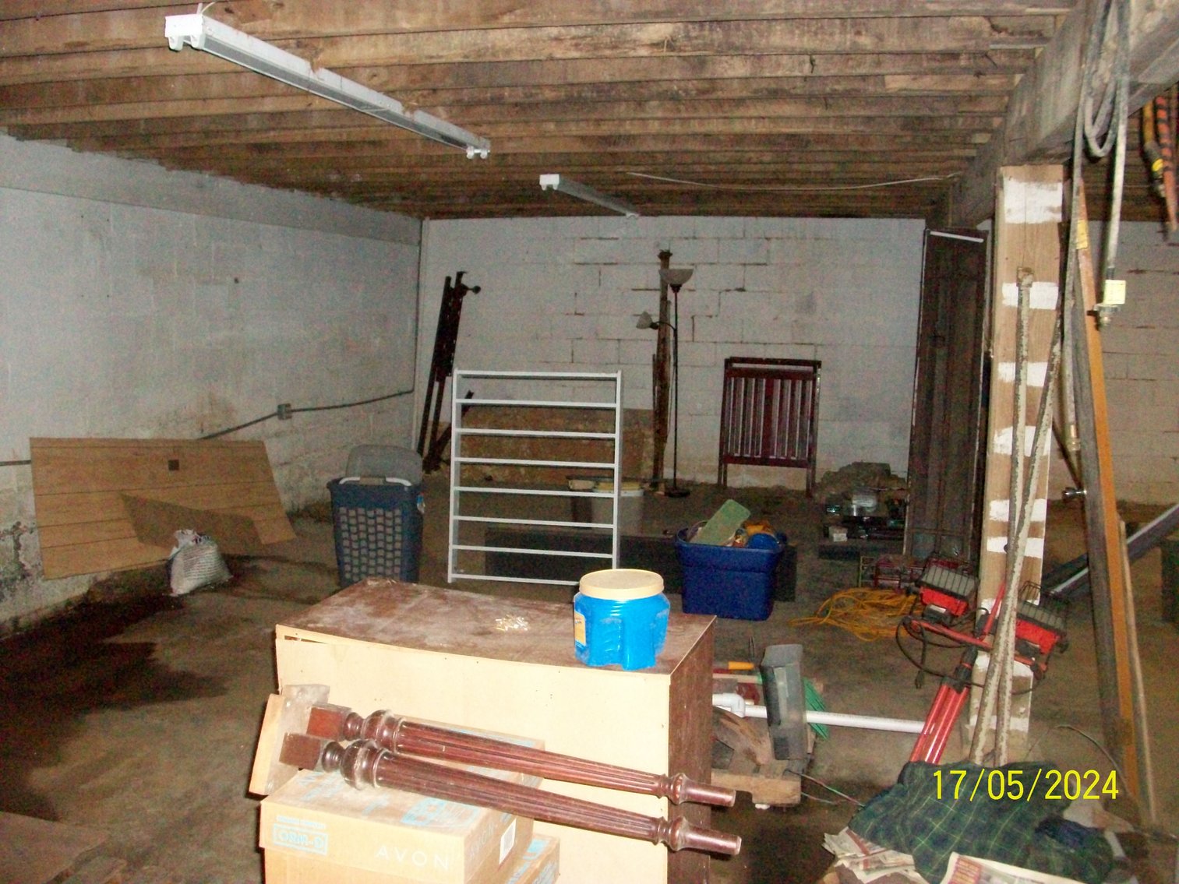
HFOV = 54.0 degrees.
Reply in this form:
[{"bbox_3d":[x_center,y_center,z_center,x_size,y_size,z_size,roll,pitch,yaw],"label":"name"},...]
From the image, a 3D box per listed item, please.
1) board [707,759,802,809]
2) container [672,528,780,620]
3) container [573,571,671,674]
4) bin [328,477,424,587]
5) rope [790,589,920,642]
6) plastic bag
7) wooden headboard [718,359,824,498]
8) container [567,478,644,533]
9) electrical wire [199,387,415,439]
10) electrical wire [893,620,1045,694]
[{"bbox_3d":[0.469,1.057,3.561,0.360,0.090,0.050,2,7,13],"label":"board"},{"bbox_3d":[0.705,0.657,5.777,0.500,0.365,0.410,4,7,22],"label":"container"},{"bbox_3d":[0.057,0.298,1.972,0.158,0.143,0.158,1,7,0],"label":"container"},{"bbox_3d":[-1.090,0.485,6.049,0.455,0.590,0.330,2,7,9],"label":"bin"},{"bbox_3d":[1.341,0.821,5.776,0.640,0.060,0.900,2,7,13],"label":"rope"},{"bbox_3d":[-2.043,0.598,6.086,0.290,0.330,0.250,1,7,2],"label":"plastic bag"},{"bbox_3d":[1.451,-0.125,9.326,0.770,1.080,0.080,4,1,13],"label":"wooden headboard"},{"bbox_3d":[0.099,0.482,7.023,0.420,0.400,0.330,2,7,13],"label":"container"},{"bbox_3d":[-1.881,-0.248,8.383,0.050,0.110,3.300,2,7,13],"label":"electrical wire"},{"bbox_3d":[1.309,0.743,4.000,0.500,0.250,0.170,2,7,13],"label":"electrical wire"}]

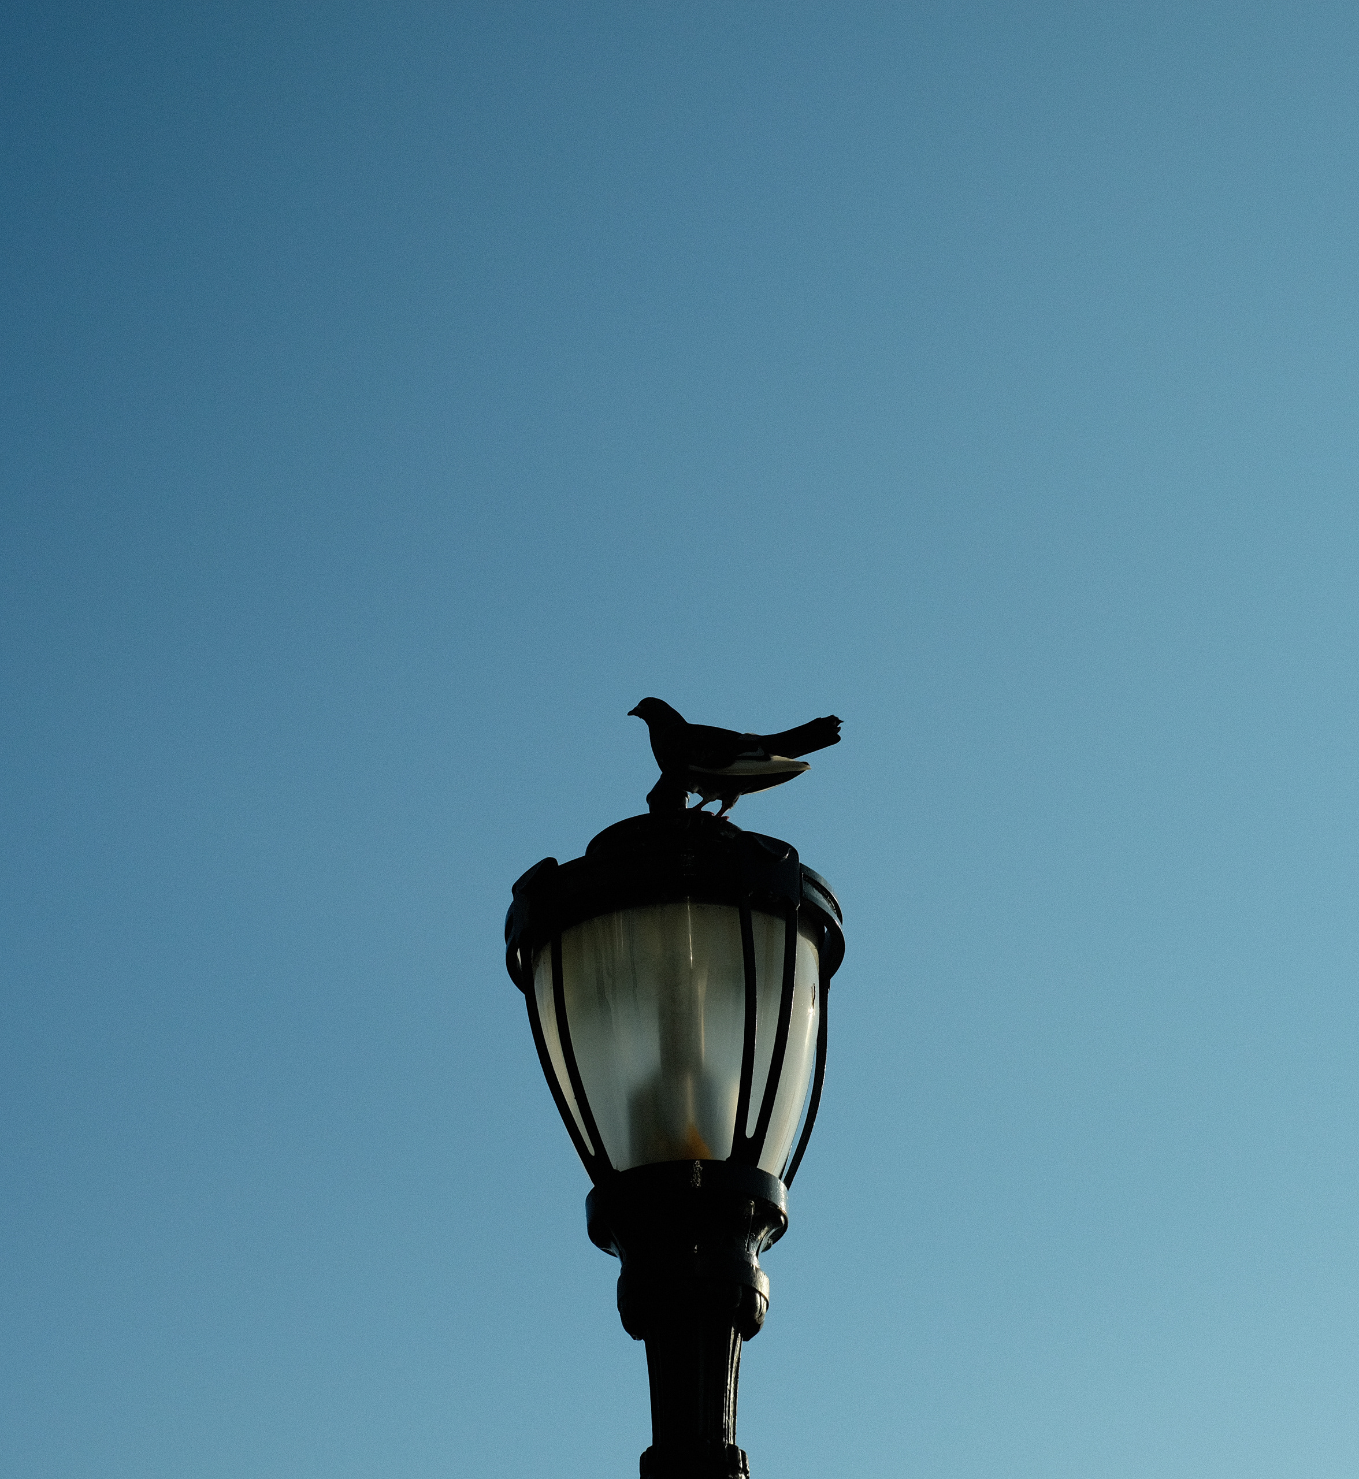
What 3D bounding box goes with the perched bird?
[{"bbox_3d":[0.079,0.024,4.600,0.305,0.185,0.115,-2,-29,-1],"label":"perched bird"}]

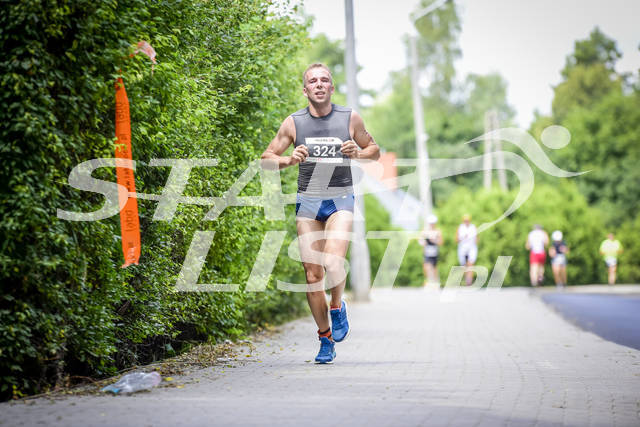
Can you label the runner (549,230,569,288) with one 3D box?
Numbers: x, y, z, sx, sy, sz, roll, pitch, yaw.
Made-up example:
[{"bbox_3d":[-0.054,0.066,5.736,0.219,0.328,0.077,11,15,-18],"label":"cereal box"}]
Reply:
[{"bbox_3d":[6.850,1.319,102.000,0.550,1.650,0.600,-2,-1,5],"label":"runner"}]

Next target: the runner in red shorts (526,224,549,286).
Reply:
[{"bbox_3d":[6.306,1.222,103.000,0.600,1.780,0.650,-2,-1,3],"label":"runner in red shorts"}]

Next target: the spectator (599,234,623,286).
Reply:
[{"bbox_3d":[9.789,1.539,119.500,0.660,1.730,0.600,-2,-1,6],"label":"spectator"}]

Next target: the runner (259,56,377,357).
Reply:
[{"bbox_3d":[-0.001,-0.004,20.900,0.680,1.755,0.720,-2,-1,1],"label":"runner"}]

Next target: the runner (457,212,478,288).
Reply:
[{"bbox_3d":[3.588,0.900,86.500,0.530,1.740,0.680,-2,-1,2],"label":"runner"}]

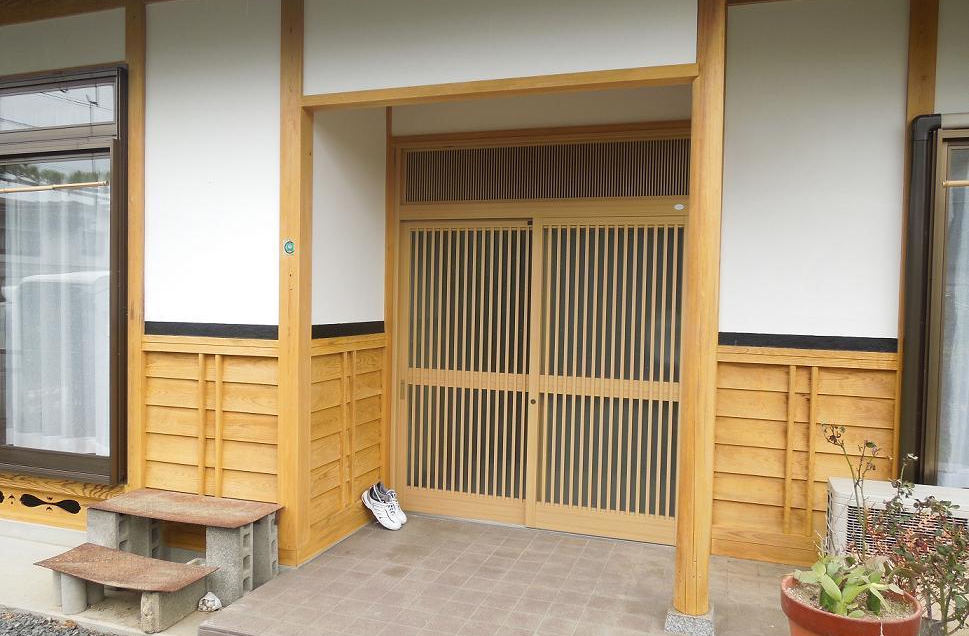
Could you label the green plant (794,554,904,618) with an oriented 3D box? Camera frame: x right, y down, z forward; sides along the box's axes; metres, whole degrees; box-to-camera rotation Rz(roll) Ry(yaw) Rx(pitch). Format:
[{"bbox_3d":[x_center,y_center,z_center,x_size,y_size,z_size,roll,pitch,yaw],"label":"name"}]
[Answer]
[{"bbox_3d":[1.106,0.811,2.120,0.280,0.125,0.210,2,2,21],"label":"green plant"}]

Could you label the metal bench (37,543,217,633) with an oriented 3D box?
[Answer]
[{"bbox_3d":[-1.666,1.254,3.255,0.813,0.195,0.299,2,2,18],"label":"metal bench"}]

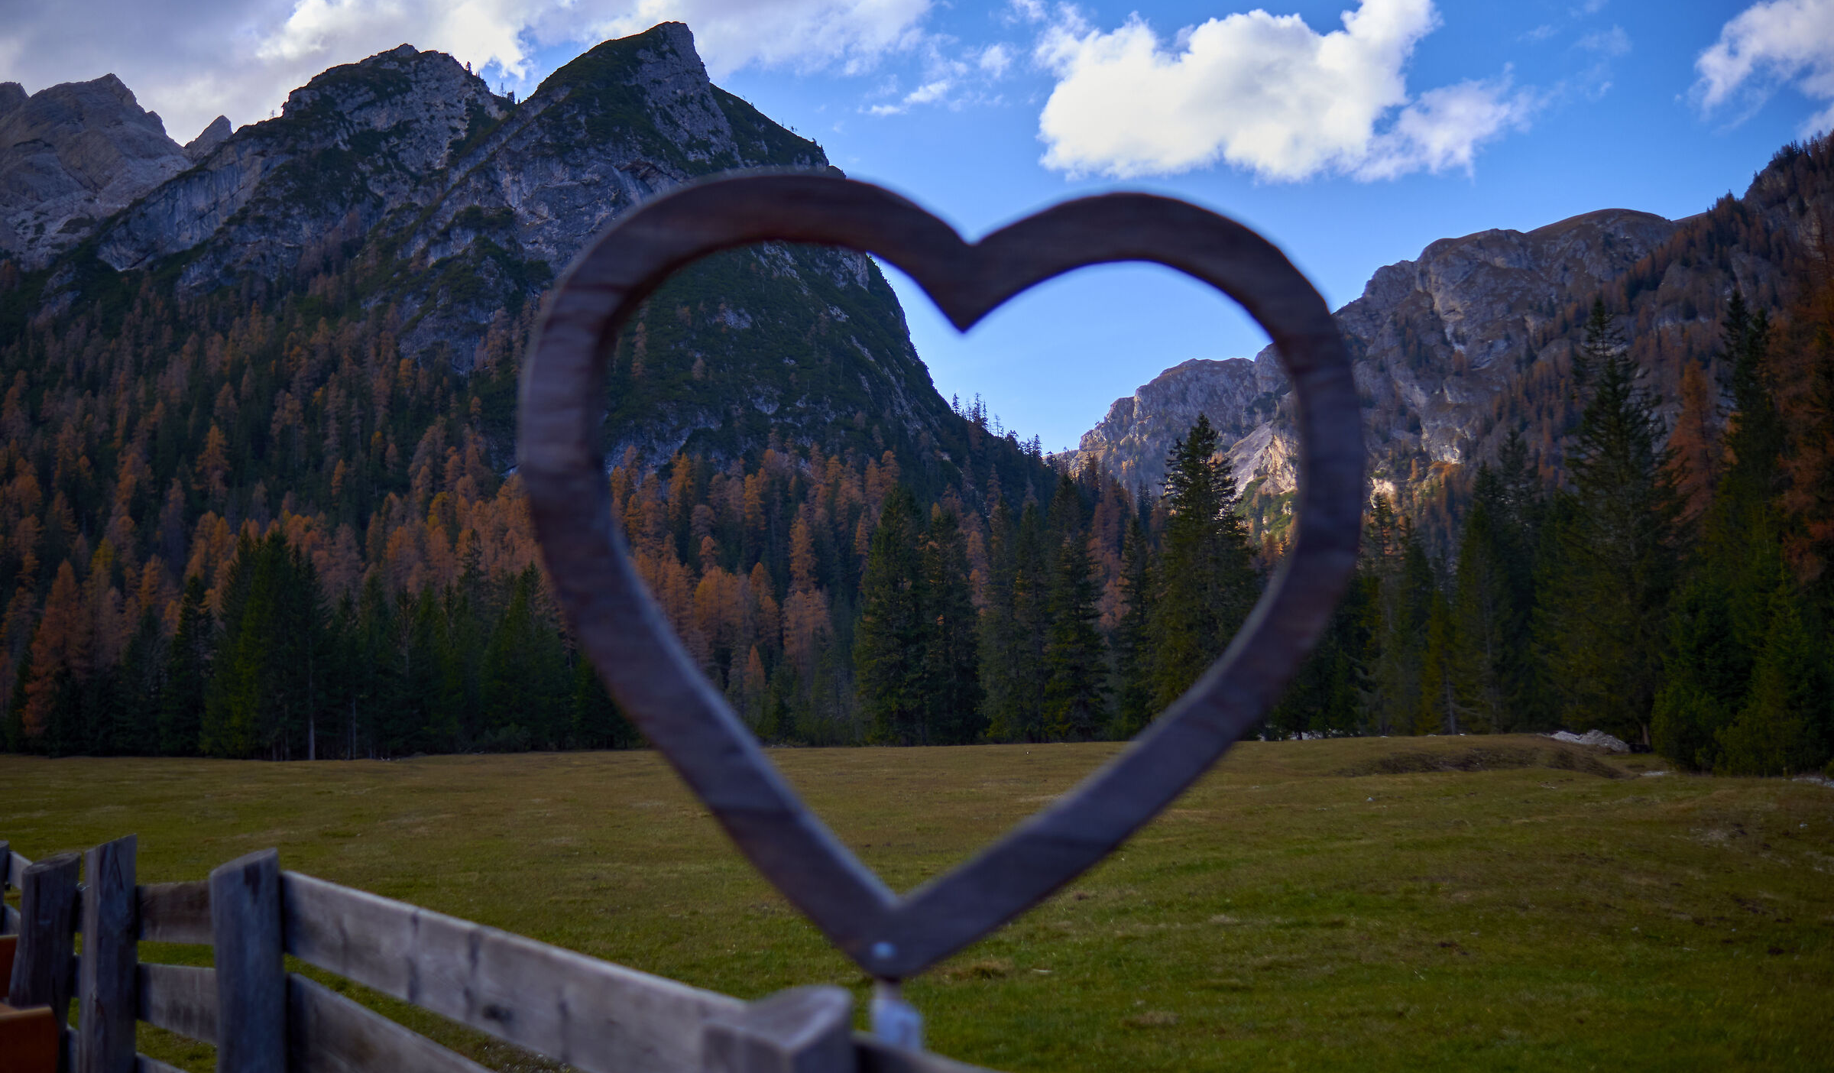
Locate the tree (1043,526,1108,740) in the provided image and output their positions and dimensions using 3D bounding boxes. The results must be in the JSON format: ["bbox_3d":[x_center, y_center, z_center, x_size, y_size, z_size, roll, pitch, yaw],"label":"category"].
[{"bbox_3d":[9.649,5.879,108.658,3.840,13.050,3.730,-1,-6,5],"label":"tree"}]

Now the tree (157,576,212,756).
[{"bbox_3d":[-39.664,6.995,96.487,2.950,9.670,2.860,2,-6,-22],"label":"tree"}]

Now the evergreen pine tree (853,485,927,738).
[{"bbox_3d":[-1.615,4.578,105.776,4.170,15.400,4.040,0,-6,-1],"label":"evergreen pine tree"}]

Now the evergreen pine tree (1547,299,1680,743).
[{"bbox_3d":[30.887,-0.823,78.998,5.840,19.810,5.670,-2,-6,21],"label":"evergreen pine tree"}]

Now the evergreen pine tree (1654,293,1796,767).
[{"bbox_3d":[29.865,-0.357,65.888,5.240,17.630,5.080,-3,-6,24],"label":"evergreen pine tree"}]

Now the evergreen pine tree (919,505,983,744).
[{"bbox_3d":[2.058,5.207,106.720,3.860,14.290,3.740,0,-6,1],"label":"evergreen pine tree"}]

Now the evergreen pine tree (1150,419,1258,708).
[{"bbox_3d":[16.222,2.188,100.927,6.250,18.390,6.060,-1,-6,9],"label":"evergreen pine tree"}]

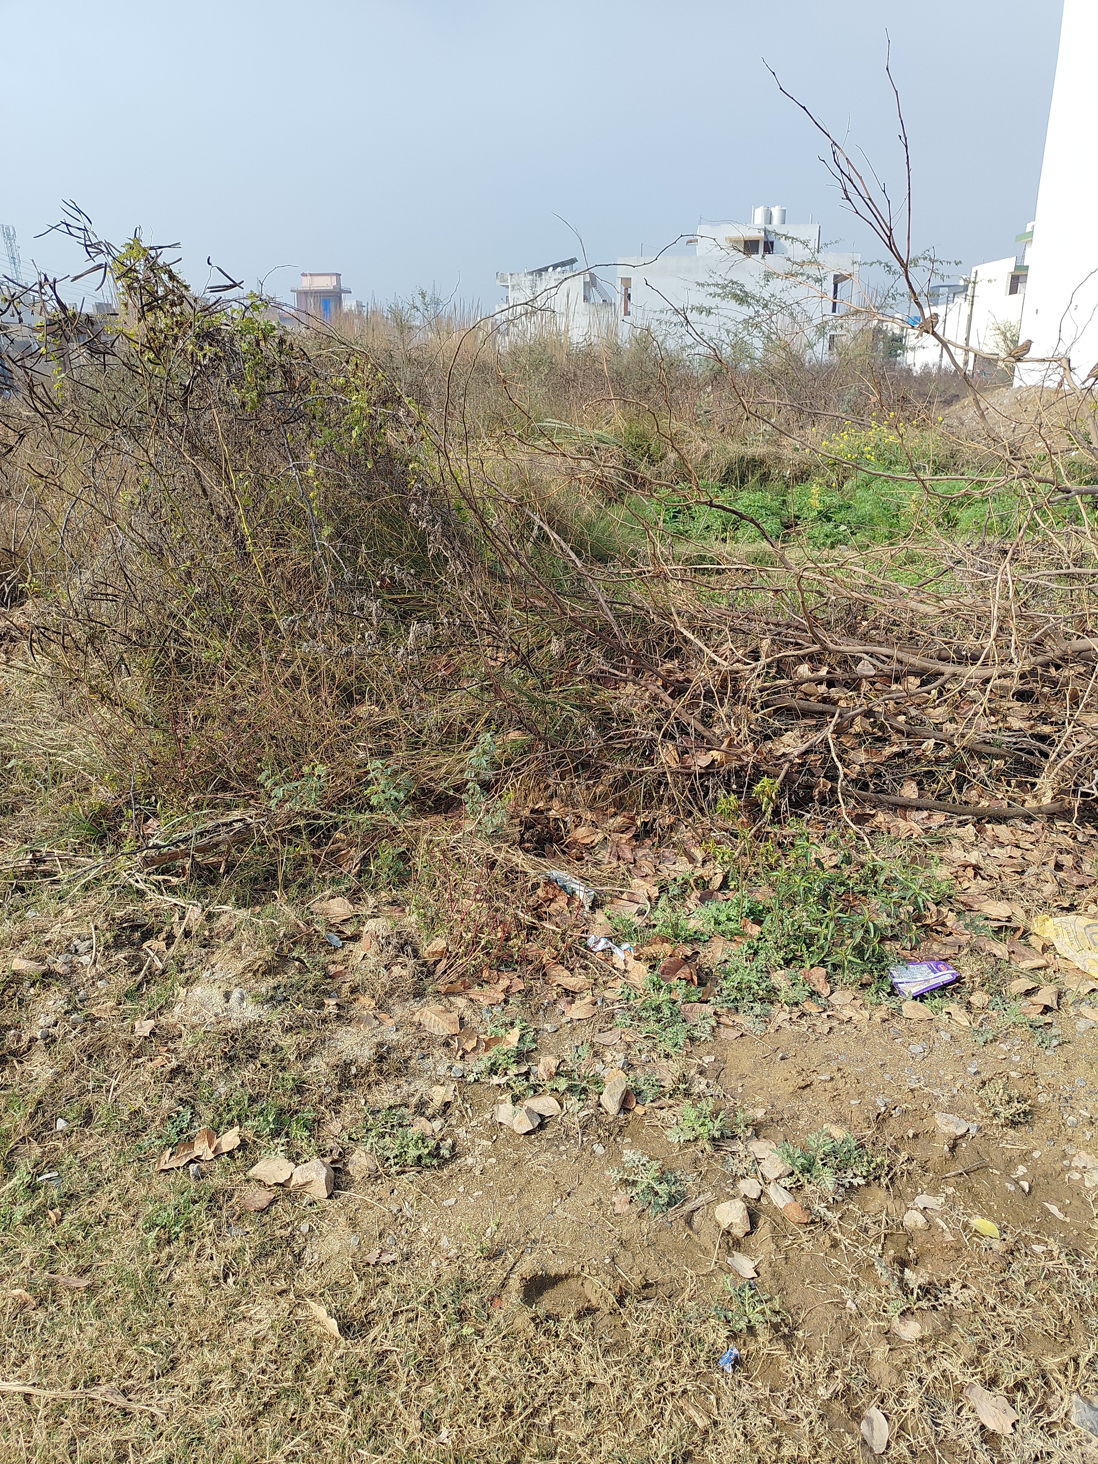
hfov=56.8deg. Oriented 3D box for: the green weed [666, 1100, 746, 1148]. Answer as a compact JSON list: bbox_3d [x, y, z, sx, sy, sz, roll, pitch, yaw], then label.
[{"bbox_3d":[0.321,0.802,2.082,0.150,0.075,0.103,0,18,0],"label":"green weed"}]

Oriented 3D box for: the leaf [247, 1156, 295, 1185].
[{"bbox_3d":[-0.543,0.856,1.982,0.092,0.020,0.070,-1,21,0],"label":"leaf"}]

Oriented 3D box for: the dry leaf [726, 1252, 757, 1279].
[{"bbox_3d":[0.336,0.931,1.771,0.043,0.016,0.058,-10,21,-26],"label":"dry leaf"}]

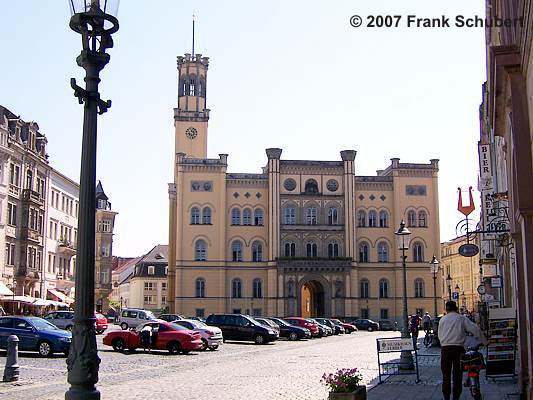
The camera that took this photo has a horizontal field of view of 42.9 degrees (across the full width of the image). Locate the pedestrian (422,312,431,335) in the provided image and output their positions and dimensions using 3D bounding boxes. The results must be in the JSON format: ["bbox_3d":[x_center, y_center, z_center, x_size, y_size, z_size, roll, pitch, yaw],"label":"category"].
[{"bbox_3d":[12.649,9.767,53.500,0.520,1.730,0.380,-2,-9,9],"label":"pedestrian"}]

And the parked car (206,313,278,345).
[{"bbox_3d":[-1.452,7.824,41.000,4.550,1.730,1.810,-5,-10,28],"label":"parked car"}]

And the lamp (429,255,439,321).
[{"bbox_3d":[7.512,4.651,30.300,0.500,4.300,0.500,0,-9,0],"label":"lamp"}]

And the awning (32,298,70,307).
[{"bbox_3d":[-18.170,8.622,57.000,2.600,0.750,3.200,0,-9,2],"label":"awning"}]

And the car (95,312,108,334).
[{"bbox_3d":[-12.848,8.832,48.500,1.700,1.480,4.000,5,-11,-30],"label":"car"}]

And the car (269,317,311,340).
[{"bbox_3d":[0.661,8.542,44.872,4.400,1.450,1.740,-3,-10,19],"label":"car"}]

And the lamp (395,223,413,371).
[{"bbox_3d":[3.922,2.763,19.400,0.520,4.300,0.520,0,-9,0],"label":"lamp"}]

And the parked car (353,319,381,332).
[{"bbox_3d":[10.570,13.913,75.000,4.250,1.420,1.720,-5,-10,28],"label":"parked car"}]

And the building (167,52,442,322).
[{"bbox_3d":[4.832,-0.931,99.902,36.870,39.090,14.000,1,-9,-5],"label":"building"}]

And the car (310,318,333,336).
[{"bbox_3d":[3.479,10.802,57.500,4.150,1.440,1.720,-4,-10,26],"label":"car"}]

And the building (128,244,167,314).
[{"bbox_3d":[-22.199,16.700,138.000,14.000,15.200,9.000,3,-10,-18],"label":"building"}]

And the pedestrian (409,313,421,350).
[{"bbox_3d":[6.780,5.979,31.000,0.580,1.740,0.400,-1,-9,6],"label":"pedestrian"}]

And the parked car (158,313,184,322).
[{"bbox_3d":[-8.693,11.315,63.000,4.250,1.450,1.720,-5,-10,27],"label":"parked car"}]

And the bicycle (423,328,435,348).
[{"bbox_3d":[8.033,6.848,33.600,0.600,1.030,1.720,-1,-9,7],"label":"bicycle"}]

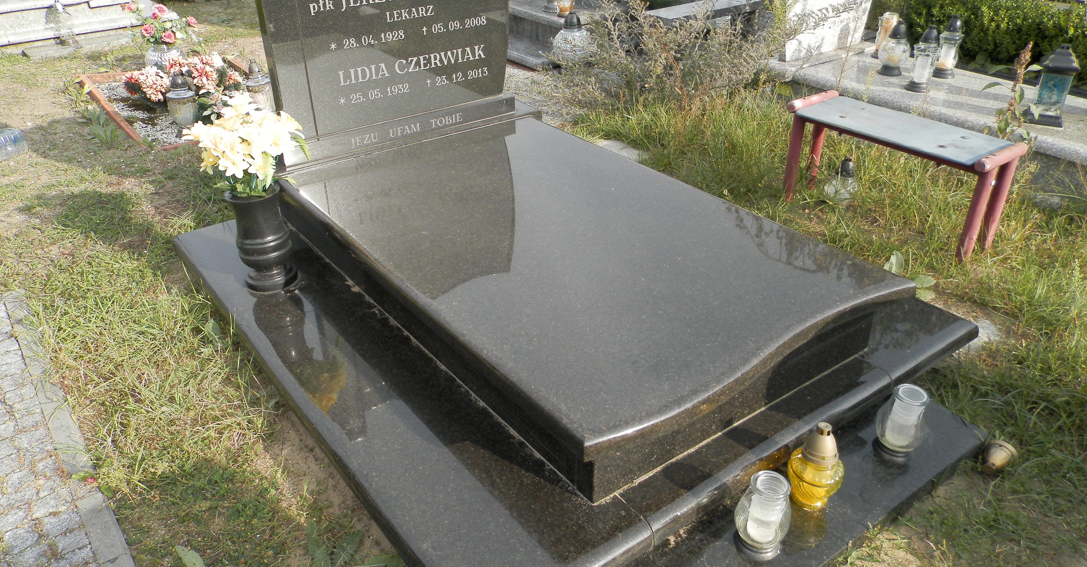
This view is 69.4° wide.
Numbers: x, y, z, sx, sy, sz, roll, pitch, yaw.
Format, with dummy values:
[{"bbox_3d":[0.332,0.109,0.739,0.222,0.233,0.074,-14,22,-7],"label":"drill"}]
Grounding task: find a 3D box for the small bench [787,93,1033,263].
[{"bbox_3d":[1.401,-0.443,3.195,0.357,0.432,0.879,-18,35,-29],"label":"small bench"}]

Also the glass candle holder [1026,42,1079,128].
[{"bbox_3d":[2.283,-0.893,3.512,0.158,0.339,0.158,13,32,21],"label":"glass candle holder"}]

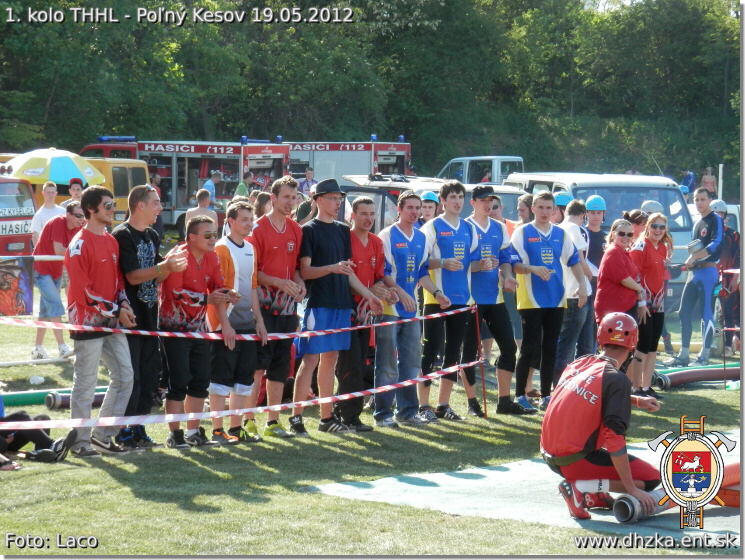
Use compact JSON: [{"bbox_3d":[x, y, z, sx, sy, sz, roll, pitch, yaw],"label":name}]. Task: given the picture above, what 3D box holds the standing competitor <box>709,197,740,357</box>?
[{"bbox_3d":[4.057,-0.029,21.600,0.580,1.810,0.450,1,2,20],"label":"standing competitor"}]

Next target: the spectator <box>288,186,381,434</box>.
[{"bbox_3d":[-0.271,0.188,14.121,0.550,1.881,0.560,5,5,45],"label":"spectator"}]

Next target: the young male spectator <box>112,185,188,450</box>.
[{"bbox_3d":[-1.561,0.265,13.146,0.500,1.790,0.540,2,4,37],"label":"young male spectator"}]

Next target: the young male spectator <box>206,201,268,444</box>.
[{"bbox_3d":[-0.959,0.299,13.571,0.480,1.715,0.380,-3,5,-44],"label":"young male spectator"}]

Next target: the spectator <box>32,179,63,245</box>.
[{"bbox_3d":[-3.461,-0.196,20.358,0.450,1.721,0.300,0,4,-8],"label":"spectator"}]

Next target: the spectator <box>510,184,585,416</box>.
[{"bbox_3d":[1.415,0.154,15.502,0.600,1.770,0.420,-1,3,-10],"label":"spectator"}]

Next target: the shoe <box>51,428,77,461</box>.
[{"bbox_3d":[-2.036,1.096,12.550,0.120,0.280,0.105,27,1,31],"label":"shoe"}]

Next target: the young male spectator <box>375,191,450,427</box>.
[{"bbox_3d":[0.304,0.216,14.400,0.530,1.780,0.440,-1,2,-36],"label":"young male spectator"}]

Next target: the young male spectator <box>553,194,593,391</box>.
[{"bbox_3d":[1.847,0.115,17.500,0.520,1.770,0.380,2,2,30],"label":"young male spectator"}]

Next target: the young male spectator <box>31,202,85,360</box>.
[{"bbox_3d":[-3.193,0.010,19.400,0.620,1.600,0.500,2,3,37],"label":"young male spectator"}]

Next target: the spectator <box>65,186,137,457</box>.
[{"bbox_3d":[-1.872,0.268,13.073,0.450,1.818,0.500,4,5,38],"label":"spectator"}]

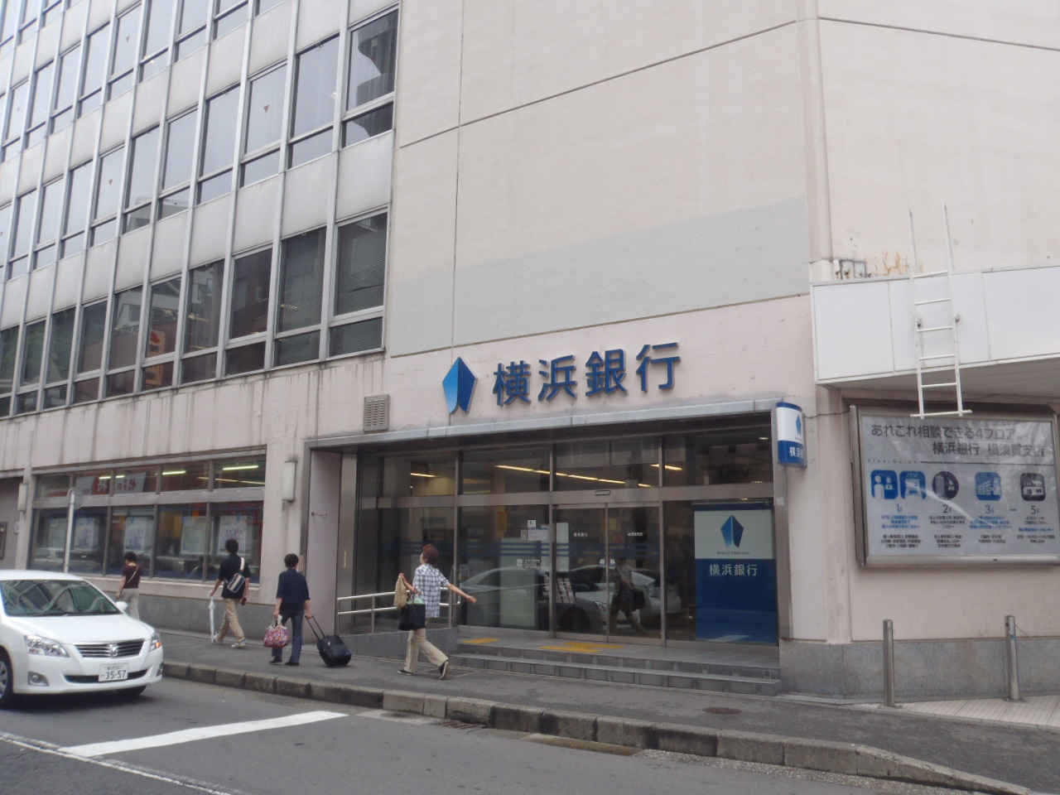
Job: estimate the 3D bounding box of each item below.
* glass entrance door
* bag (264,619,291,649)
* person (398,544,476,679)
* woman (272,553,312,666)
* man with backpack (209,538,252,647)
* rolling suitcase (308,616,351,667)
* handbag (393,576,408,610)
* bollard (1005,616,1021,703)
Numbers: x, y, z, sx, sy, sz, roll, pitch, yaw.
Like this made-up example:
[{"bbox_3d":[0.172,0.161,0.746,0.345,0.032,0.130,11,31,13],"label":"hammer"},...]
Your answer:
[{"bbox_3d":[1.144,2.639,13.020,1.840,2.070,0.100,-6,-13,31],"label":"glass entrance door"},{"bbox_3d":[-3.423,3.183,11.600,0.350,0.390,0.180,-7,-14,36],"label":"bag"},{"bbox_3d":[-1.158,2.643,10.750,0.760,1.630,0.620,-6,-13,33],"label":"person"},{"bbox_3d":[-3.256,2.885,11.750,0.380,1.490,0.500,-8,-14,39],"label":"woman"},{"bbox_3d":[-4.916,3.197,14.100,0.540,1.710,0.560,-8,-14,39],"label":"man with backpack"},{"bbox_3d":[-2.721,3.301,11.650,0.340,0.860,0.220,15,-61,-52],"label":"rolling suitcase"},{"bbox_3d":[-1.625,2.442,10.750,0.200,0.420,0.100,-7,-13,34],"label":"handbag"},{"bbox_3d":[5.155,2.773,9.150,0.108,0.865,0.108,1,-11,0],"label":"bollard"}]

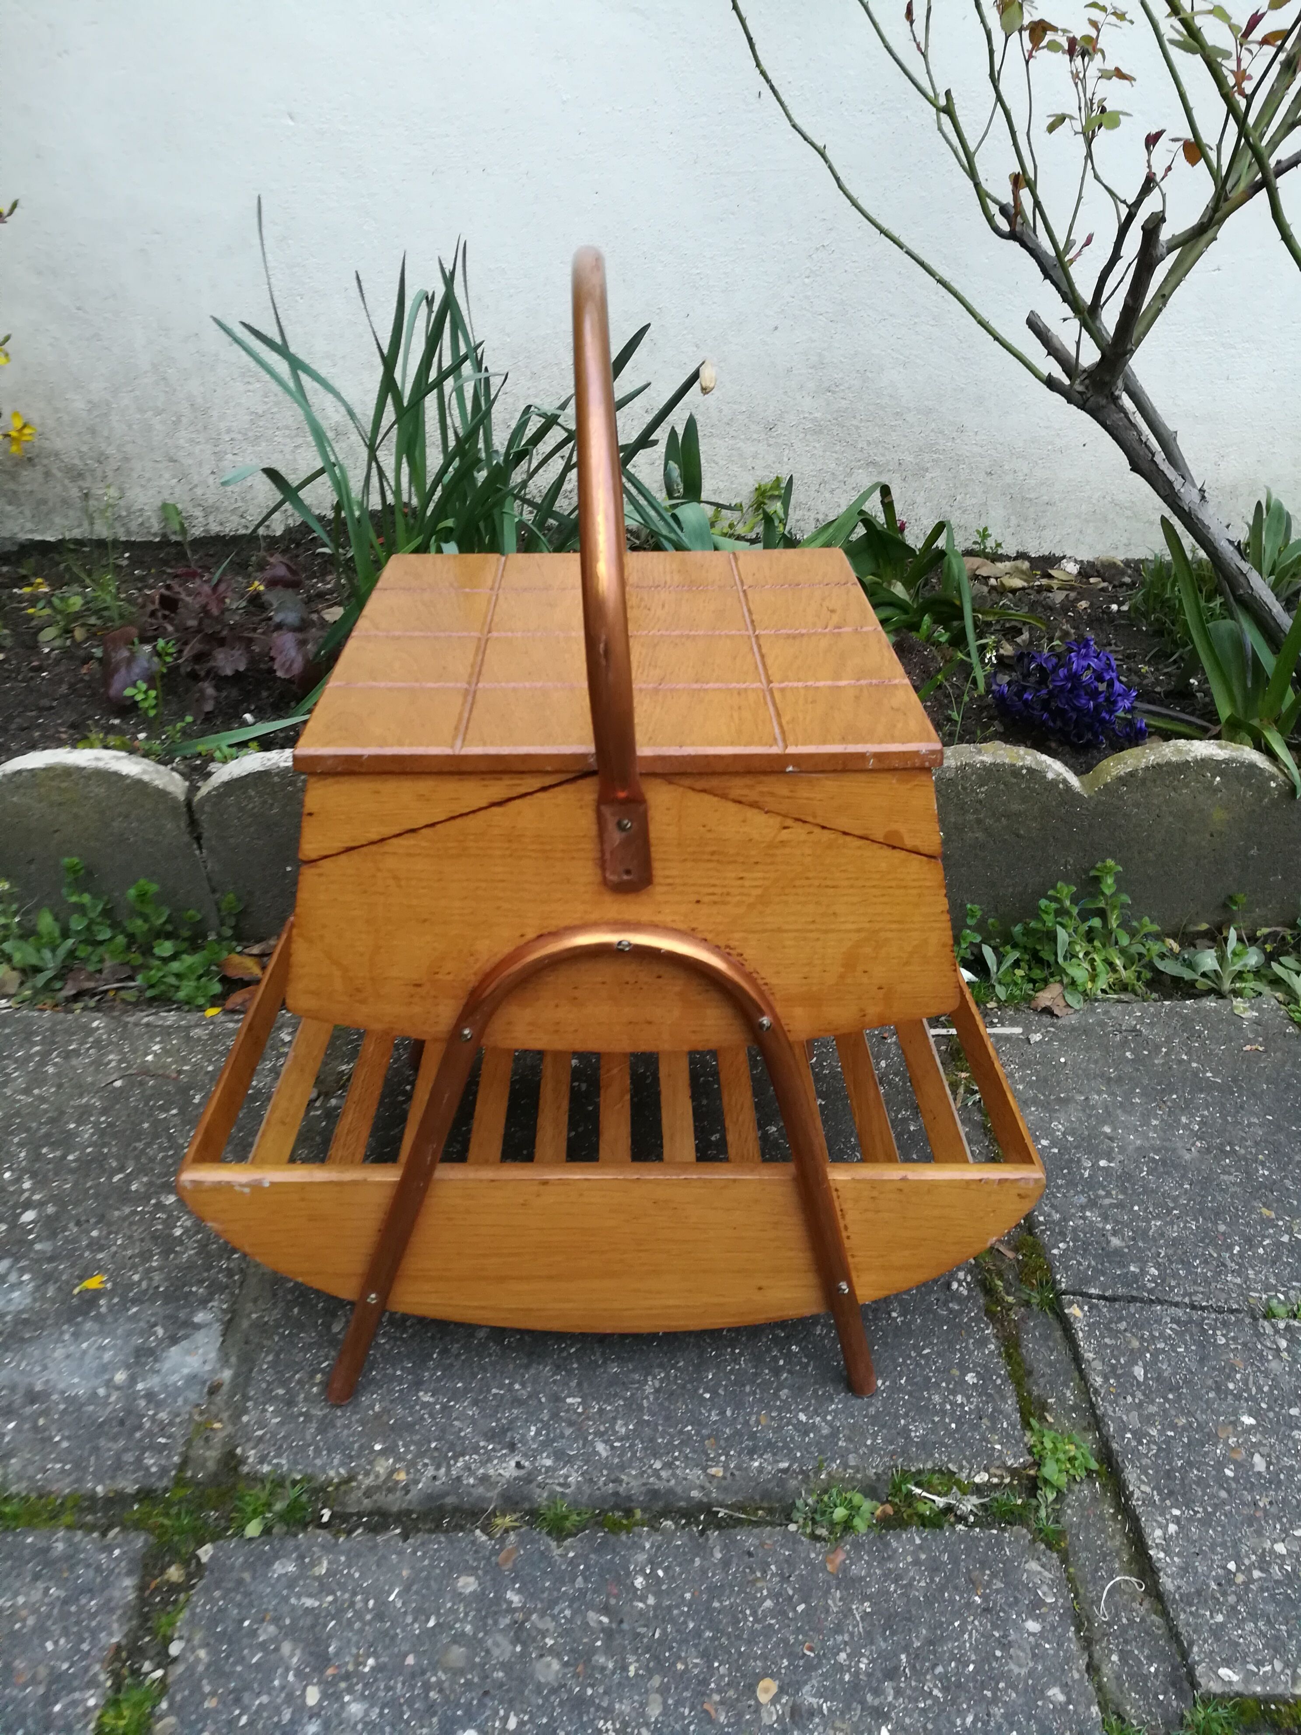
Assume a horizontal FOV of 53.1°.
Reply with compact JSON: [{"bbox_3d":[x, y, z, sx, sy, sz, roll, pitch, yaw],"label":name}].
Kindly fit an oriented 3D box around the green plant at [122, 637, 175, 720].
[{"bbox_3d":[-0.482,-0.177,1.250,0.045,0.083,0.042,0,31,0],"label":"green plant"}]

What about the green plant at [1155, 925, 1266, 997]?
[{"bbox_3d":[0.494,0.080,1.149,0.086,0.050,0.075,0,31,0],"label":"green plant"}]

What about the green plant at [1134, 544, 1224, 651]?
[{"bbox_3d":[0.591,-0.311,1.455,0.097,0.090,0.095,0,31,0],"label":"green plant"}]

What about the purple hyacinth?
[{"bbox_3d":[0.400,-0.174,1.246,0.138,0.083,0.090,0,31,0],"label":"purple hyacinth"}]

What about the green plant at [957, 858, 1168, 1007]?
[{"bbox_3d":[0.361,0.058,1.141,0.165,0.095,0.100,0,31,0],"label":"green plant"}]

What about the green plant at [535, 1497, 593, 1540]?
[{"bbox_3d":[-0.048,0.361,0.727,0.032,0.020,0.023,0,31,0],"label":"green plant"}]

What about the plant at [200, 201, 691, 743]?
[{"bbox_3d":[-0.186,-0.400,1.302,0.440,0.410,0.400,0,31,0],"label":"plant"}]

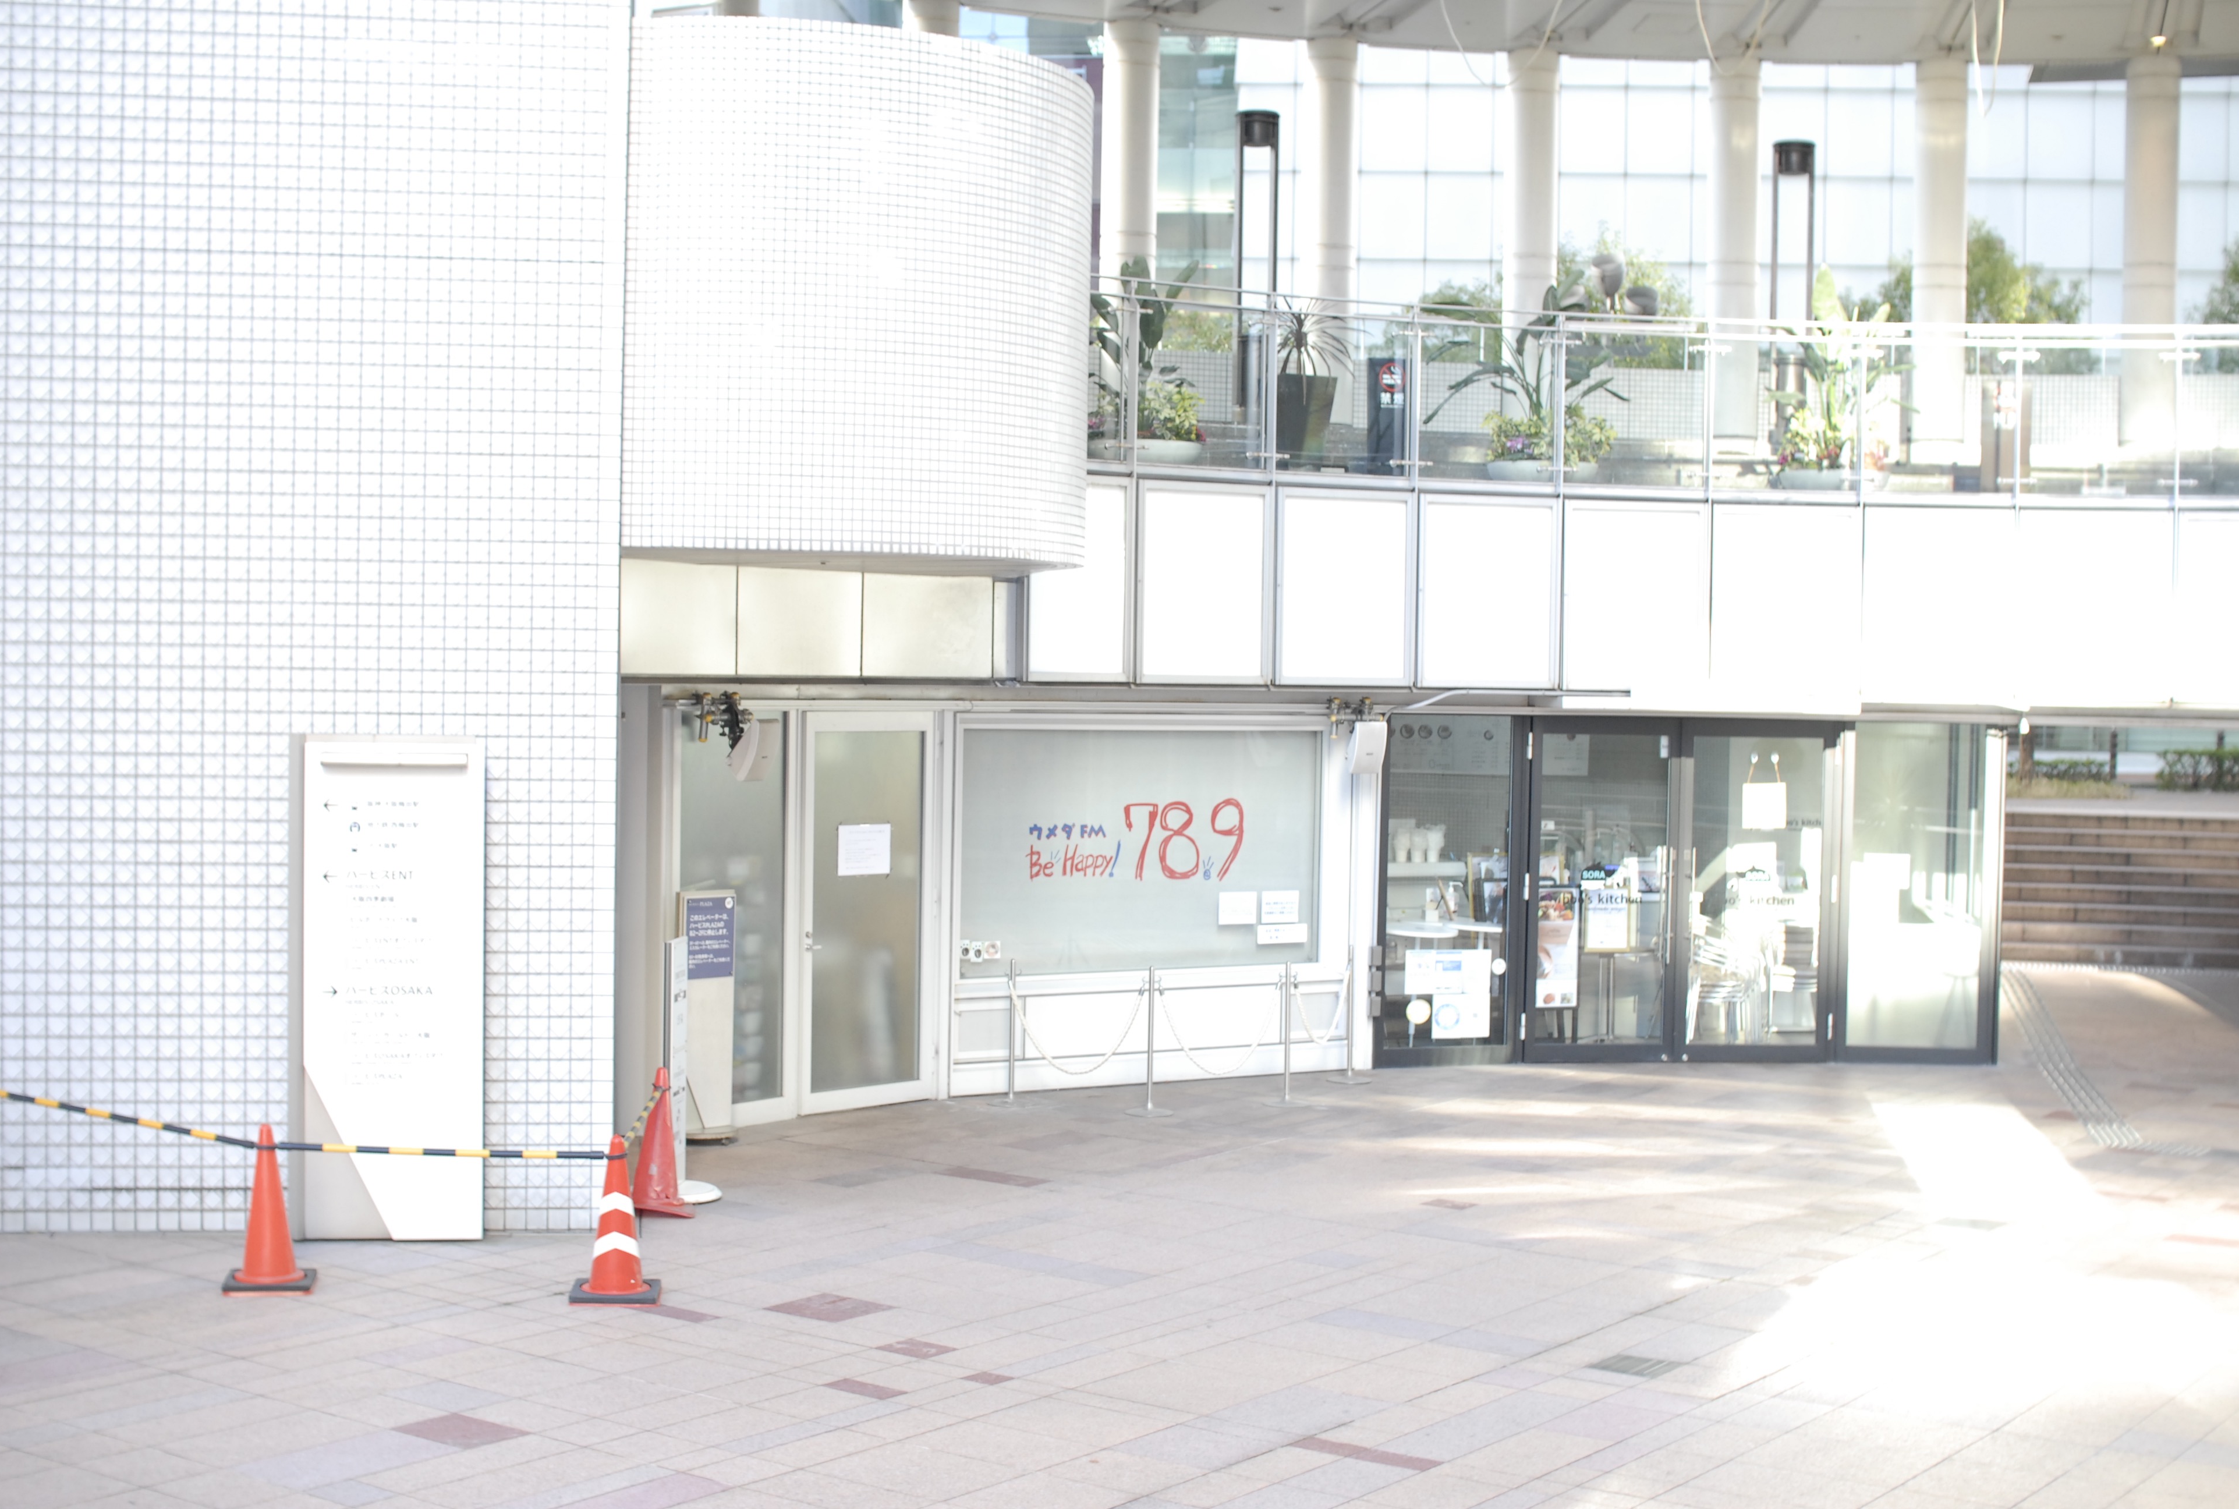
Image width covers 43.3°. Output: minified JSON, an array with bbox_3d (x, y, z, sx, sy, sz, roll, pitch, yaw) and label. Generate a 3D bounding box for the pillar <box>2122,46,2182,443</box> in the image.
[{"bbox_3d":[8.555,-4.172,23.371,0.450,3.300,0.450,1,2,0],"label":"pillar"}]

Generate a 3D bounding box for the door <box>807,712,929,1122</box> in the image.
[{"bbox_3d":[-1.506,0.936,16.908,0.913,2.366,0.060,-1,3,-45],"label":"door"}]

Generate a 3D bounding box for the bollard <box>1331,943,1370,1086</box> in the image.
[{"bbox_3d":[1.487,1.669,18.112,0.270,0.860,0.270,1,2,0],"label":"bollard"}]

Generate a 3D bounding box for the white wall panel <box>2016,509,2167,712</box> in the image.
[{"bbox_3d":[6.438,-0.958,18.663,0.944,1.290,0.060,1,2,15],"label":"white wall panel"}]

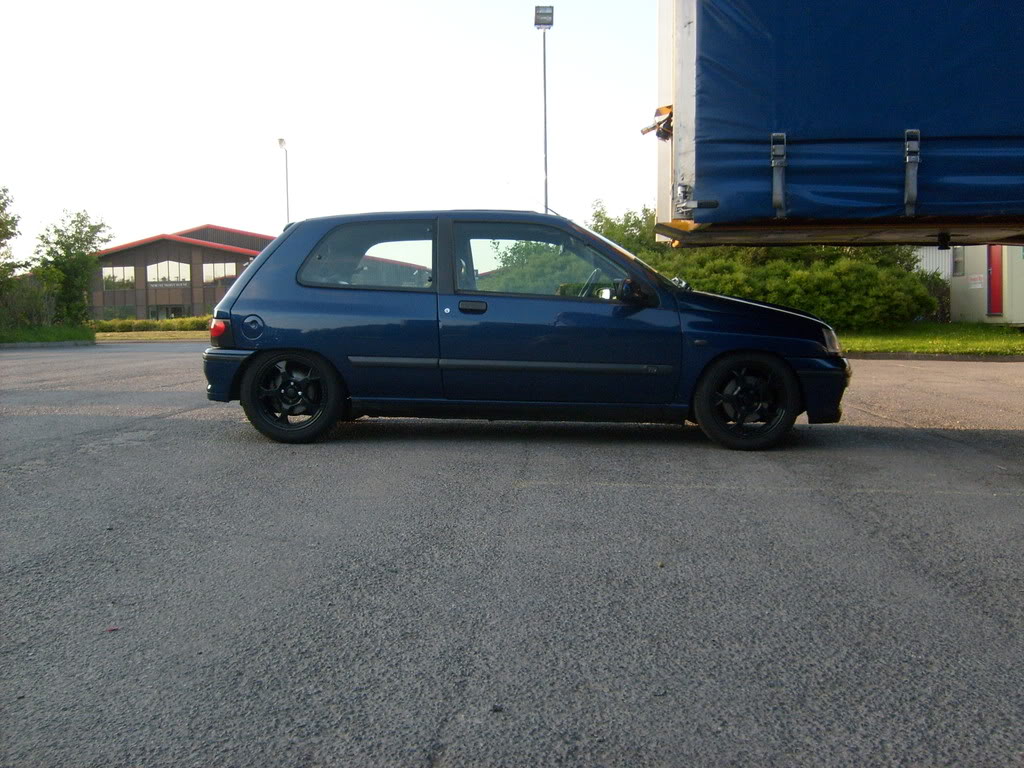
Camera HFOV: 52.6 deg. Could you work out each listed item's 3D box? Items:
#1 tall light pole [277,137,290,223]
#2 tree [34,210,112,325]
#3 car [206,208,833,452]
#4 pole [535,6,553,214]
[{"bbox_3d":[-12.038,-7.866,55.066,0.500,10.200,0.480,-2,4,-17],"label":"tall light pole"},{"bbox_3d":[-12.901,-3.376,30.606,2.239,3.476,2.200,-2,4,-23],"label":"tree"},{"bbox_3d":[0.105,-0.372,6.370,3.710,1.355,1.660,1,3,0],"label":"car"},{"bbox_3d":[1.036,-6.476,32.035,0.550,10.200,0.450,-1,3,0],"label":"pole"}]

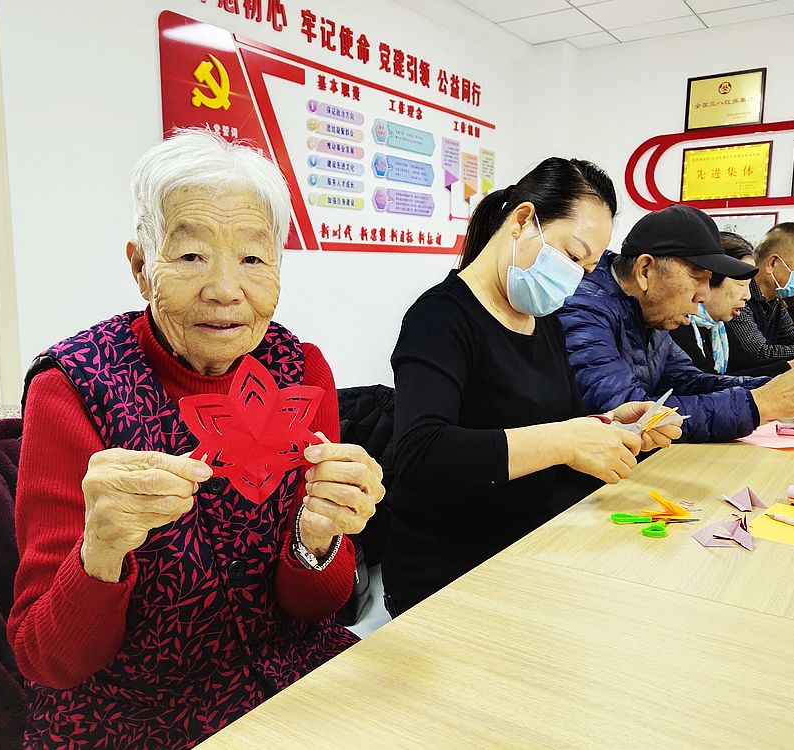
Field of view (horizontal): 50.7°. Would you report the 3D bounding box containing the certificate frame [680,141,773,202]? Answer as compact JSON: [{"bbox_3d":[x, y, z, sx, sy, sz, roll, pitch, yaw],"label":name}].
[{"bbox_3d":[2.218,-1.363,5.657,0.566,0.358,0.025,4,8,34],"label":"certificate frame"}]

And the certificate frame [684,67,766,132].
[{"bbox_3d":[2.199,-1.835,5.611,0.494,0.353,0.025,4,8,34],"label":"certificate frame"}]

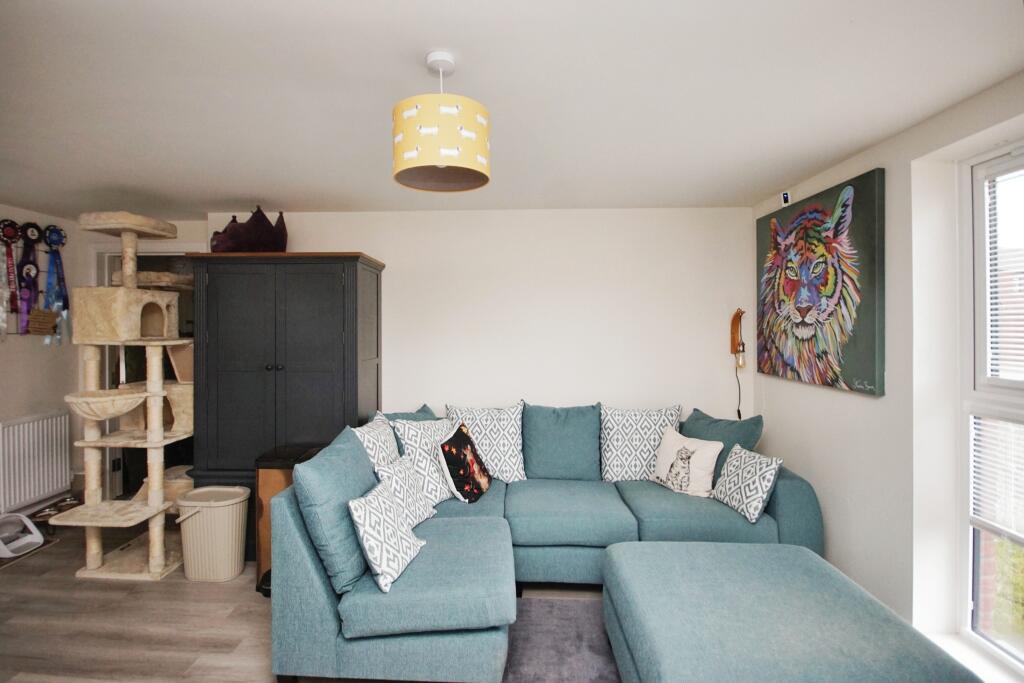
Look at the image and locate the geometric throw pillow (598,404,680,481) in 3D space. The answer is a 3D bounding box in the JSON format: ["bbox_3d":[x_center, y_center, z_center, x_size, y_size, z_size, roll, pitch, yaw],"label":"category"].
[{"bbox_3d":[0.858,0.672,2.870,0.530,0.510,0.160,0,-11,0],"label":"geometric throw pillow"}]

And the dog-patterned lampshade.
[{"bbox_3d":[-0.231,-0.636,1.390,0.308,0.212,0.308,0,1,0],"label":"dog-patterned lampshade"}]

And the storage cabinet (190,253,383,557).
[{"bbox_3d":[-1.515,0.407,2.985,1.110,1.950,0.540,0,1,1],"label":"storage cabinet"}]

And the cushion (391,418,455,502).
[{"bbox_3d":[-0.480,0.715,2.600,0.150,0.490,0.490,-25,-16,23],"label":"cushion"}]

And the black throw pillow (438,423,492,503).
[{"bbox_3d":[-0.287,0.770,2.720,0.120,0.390,0.390,-27,-2,16],"label":"black throw pillow"}]

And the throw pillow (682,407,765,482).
[{"bbox_3d":[1.450,0.745,2.930,0.480,0.460,0.160,-2,-18,36],"label":"throw pillow"}]

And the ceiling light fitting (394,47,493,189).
[{"bbox_3d":[-0.231,-0.732,1.390,0.308,0.410,0.308,0,1,0],"label":"ceiling light fitting"}]

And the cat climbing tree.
[{"bbox_3d":[-2.270,0.319,2.700,0.550,2.080,0.740,0,1,0],"label":"cat climbing tree"}]

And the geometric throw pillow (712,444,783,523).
[{"bbox_3d":[1.390,0.825,2.550,0.120,0.370,0.370,27,-2,-13],"label":"geometric throw pillow"}]

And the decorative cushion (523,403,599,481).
[{"bbox_3d":[0.330,0.665,2.870,0.520,0.510,0.170,0,-11,0],"label":"decorative cushion"}]

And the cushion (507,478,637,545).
[{"bbox_3d":[0.315,1.001,2.555,0.710,0.175,0.630,0,1,0],"label":"cushion"}]

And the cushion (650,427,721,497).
[{"bbox_3d":[1.190,0.800,2.890,0.380,0.380,0.120,10,-25,33],"label":"cushion"}]

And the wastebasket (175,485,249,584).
[{"bbox_3d":[-1.770,1.137,2.545,0.315,0.452,0.280,0,1,-6],"label":"wastebasket"}]

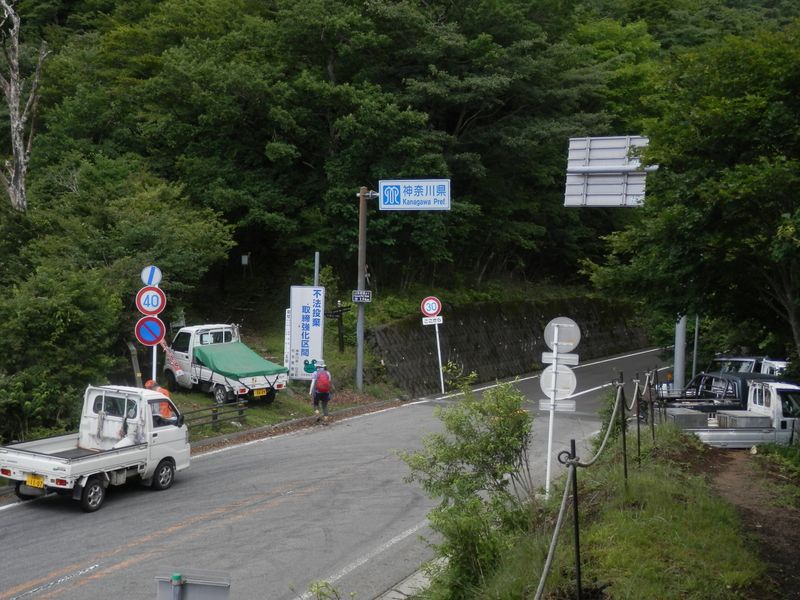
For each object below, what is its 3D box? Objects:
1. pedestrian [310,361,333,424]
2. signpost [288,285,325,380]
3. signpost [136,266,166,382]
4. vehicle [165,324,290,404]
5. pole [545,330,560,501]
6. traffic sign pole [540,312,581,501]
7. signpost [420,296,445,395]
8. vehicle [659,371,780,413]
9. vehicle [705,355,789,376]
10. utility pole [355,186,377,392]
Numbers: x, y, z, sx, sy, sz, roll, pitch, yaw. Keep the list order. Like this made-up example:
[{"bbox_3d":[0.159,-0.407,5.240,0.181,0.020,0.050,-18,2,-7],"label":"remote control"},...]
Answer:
[{"bbox_3d":[-1.962,2.299,28.300,0.550,1.560,0.450,2,2,7],"label":"pedestrian"},{"bbox_3d":[-2.469,0.885,29.900,0.930,2.600,0.120,1,2,2],"label":"signpost"},{"bbox_3d":[-4.896,1.137,22.400,0.630,3.600,0.100,2,2,-3],"label":"signpost"},{"bbox_3d":[-4.380,1.553,28.334,1.480,1.800,3.390,-2,8,-40],"label":"vehicle"},{"bbox_3d":[2.508,1.836,18.650,0.080,2.870,0.080,3,2,7],"label":"pole"},{"bbox_3d":[2.565,1.768,18.620,0.630,3.000,0.100,3,2,7],"label":"traffic sign pole"},{"bbox_3d":[1.061,1.330,33.100,0.630,2.870,0.100,-6,2,3],"label":"signpost"},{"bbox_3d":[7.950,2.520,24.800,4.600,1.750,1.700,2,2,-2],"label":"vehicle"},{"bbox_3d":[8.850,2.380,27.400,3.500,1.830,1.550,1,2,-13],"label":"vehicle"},{"bbox_3d":[-1.027,-0.274,31.000,0.240,5.650,0.240,2,2,0],"label":"utility pole"}]

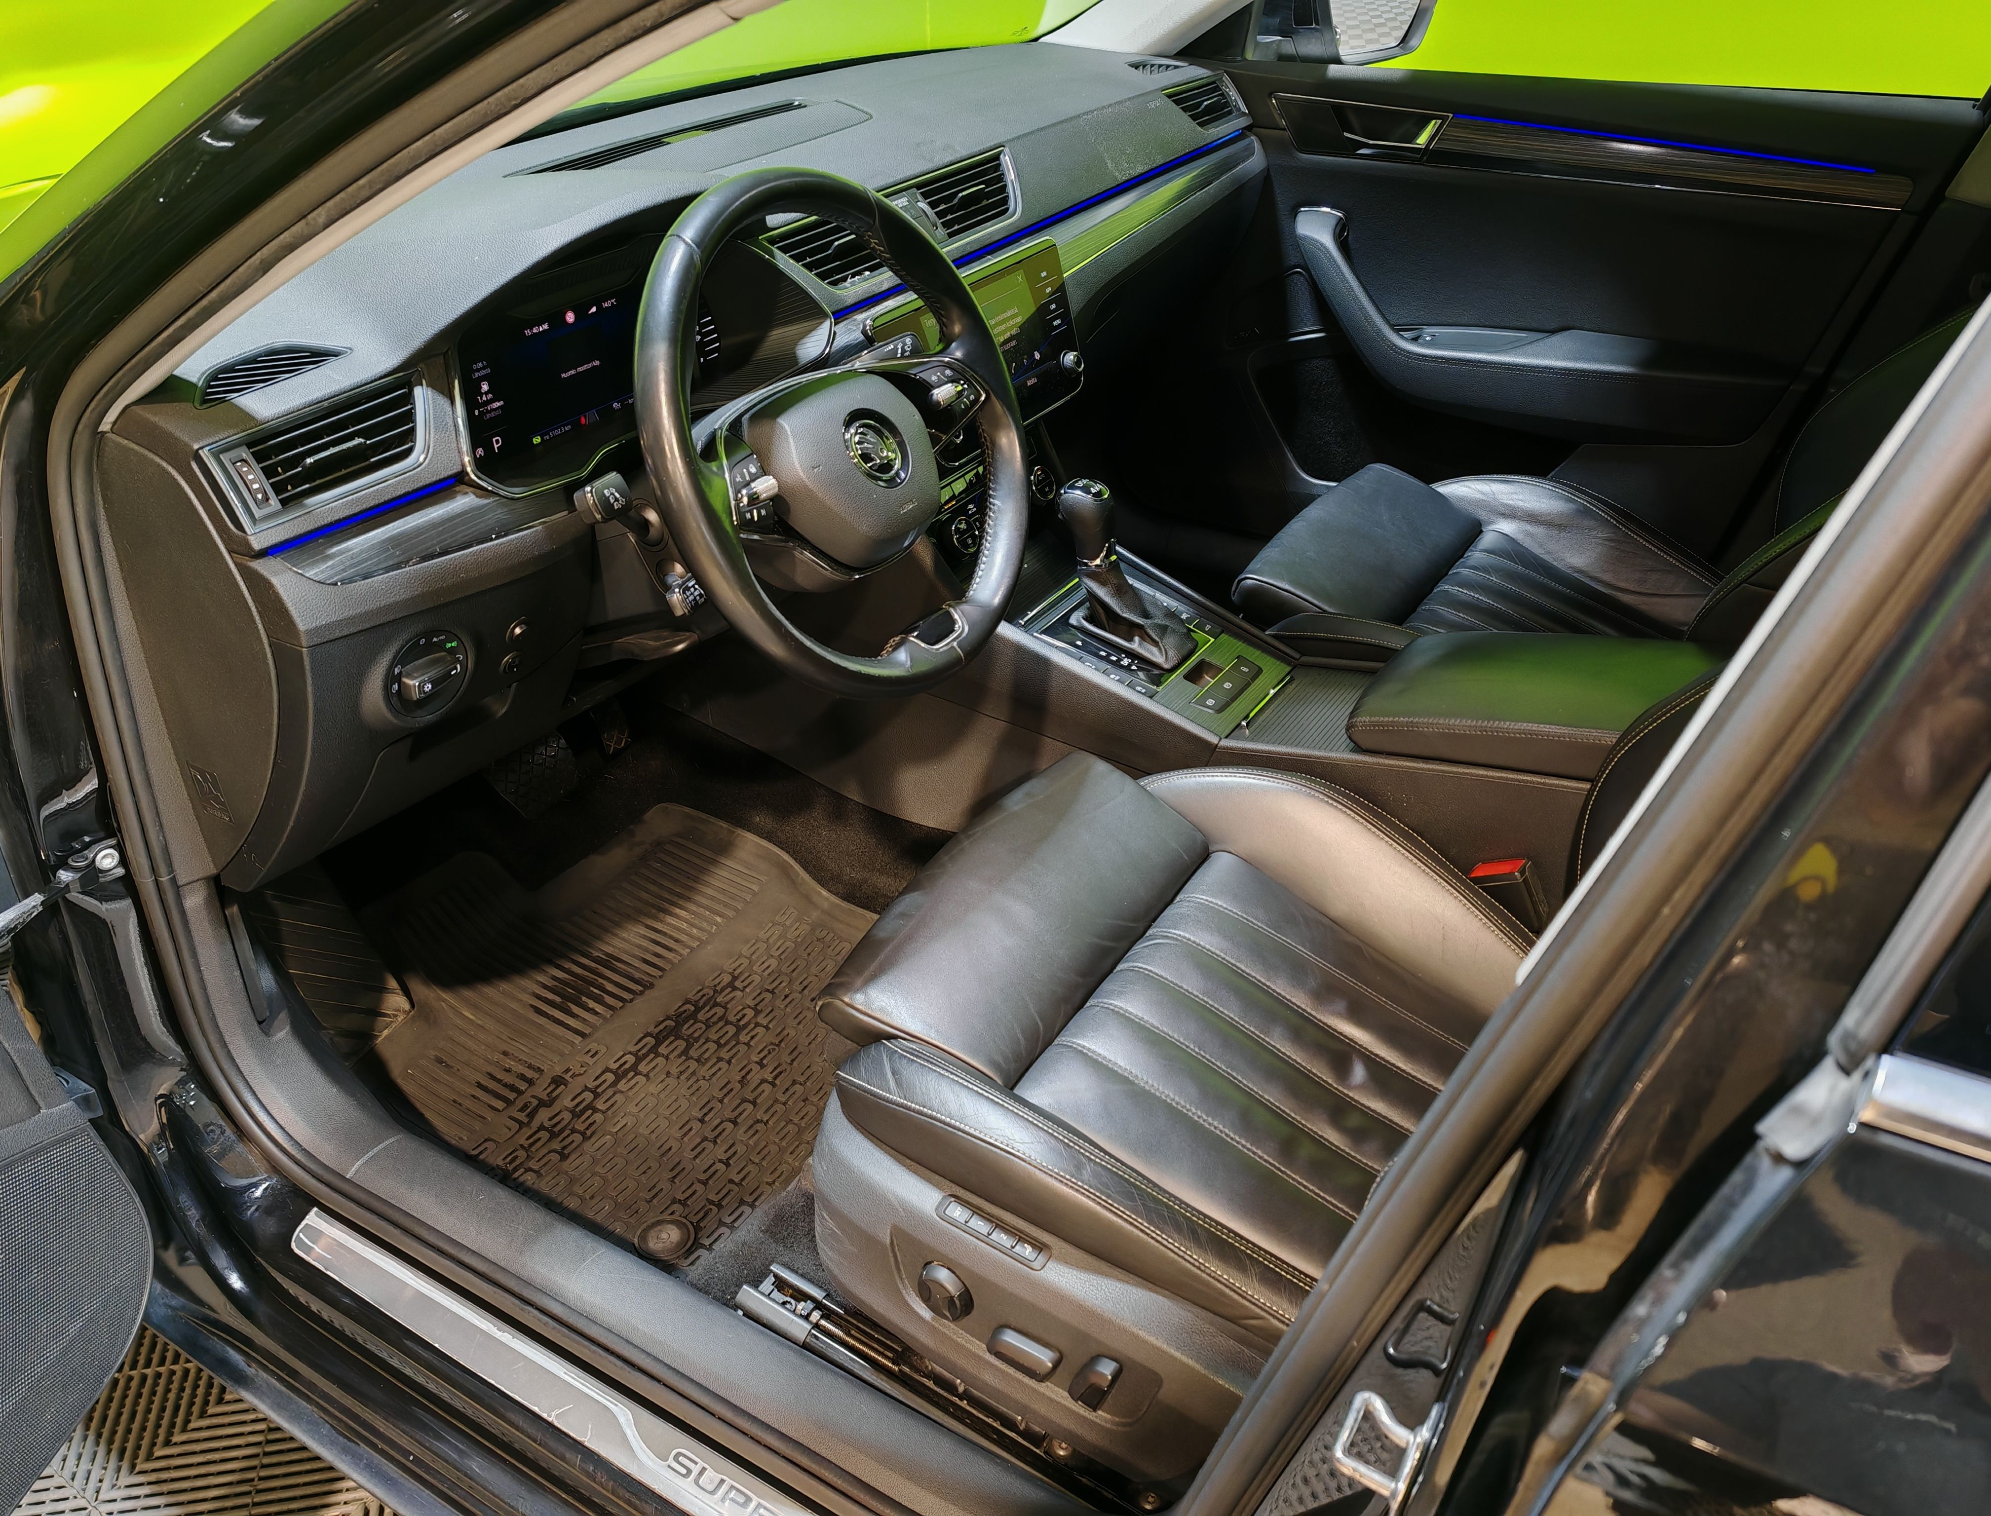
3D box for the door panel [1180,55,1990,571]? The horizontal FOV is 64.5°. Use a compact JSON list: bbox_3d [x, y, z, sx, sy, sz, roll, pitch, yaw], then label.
[{"bbox_3d":[0.598,-0.506,1.906,0.870,0.630,0.140,17,36,24],"label":"door panel"}]

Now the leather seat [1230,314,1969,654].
[{"bbox_3d":[0.692,-0.330,1.471,0.850,1.000,0.540,17,36,24],"label":"leather seat"}]

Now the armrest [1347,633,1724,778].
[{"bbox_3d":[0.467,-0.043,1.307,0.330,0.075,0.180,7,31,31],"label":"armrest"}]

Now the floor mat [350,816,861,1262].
[{"bbox_3d":[-0.342,0.215,1.512,0.570,0.080,0.480,17,36,24],"label":"floor mat"}]

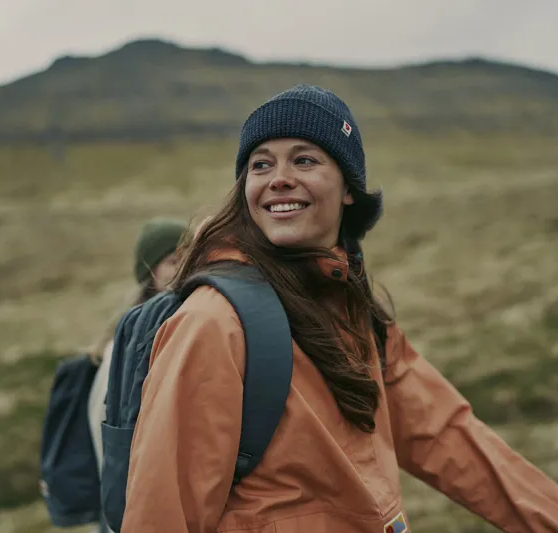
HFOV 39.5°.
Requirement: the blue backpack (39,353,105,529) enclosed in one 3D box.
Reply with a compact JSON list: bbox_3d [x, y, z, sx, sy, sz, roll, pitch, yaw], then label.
[{"bbox_3d":[-0.605,0.510,2.300,0.190,0.500,0.290,4,-2,-29],"label":"blue backpack"}]

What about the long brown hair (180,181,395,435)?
[{"bbox_3d":[0.012,0.055,1.115,0.270,0.350,0.230,-1,-2,21],"label":"long brown hair"}]

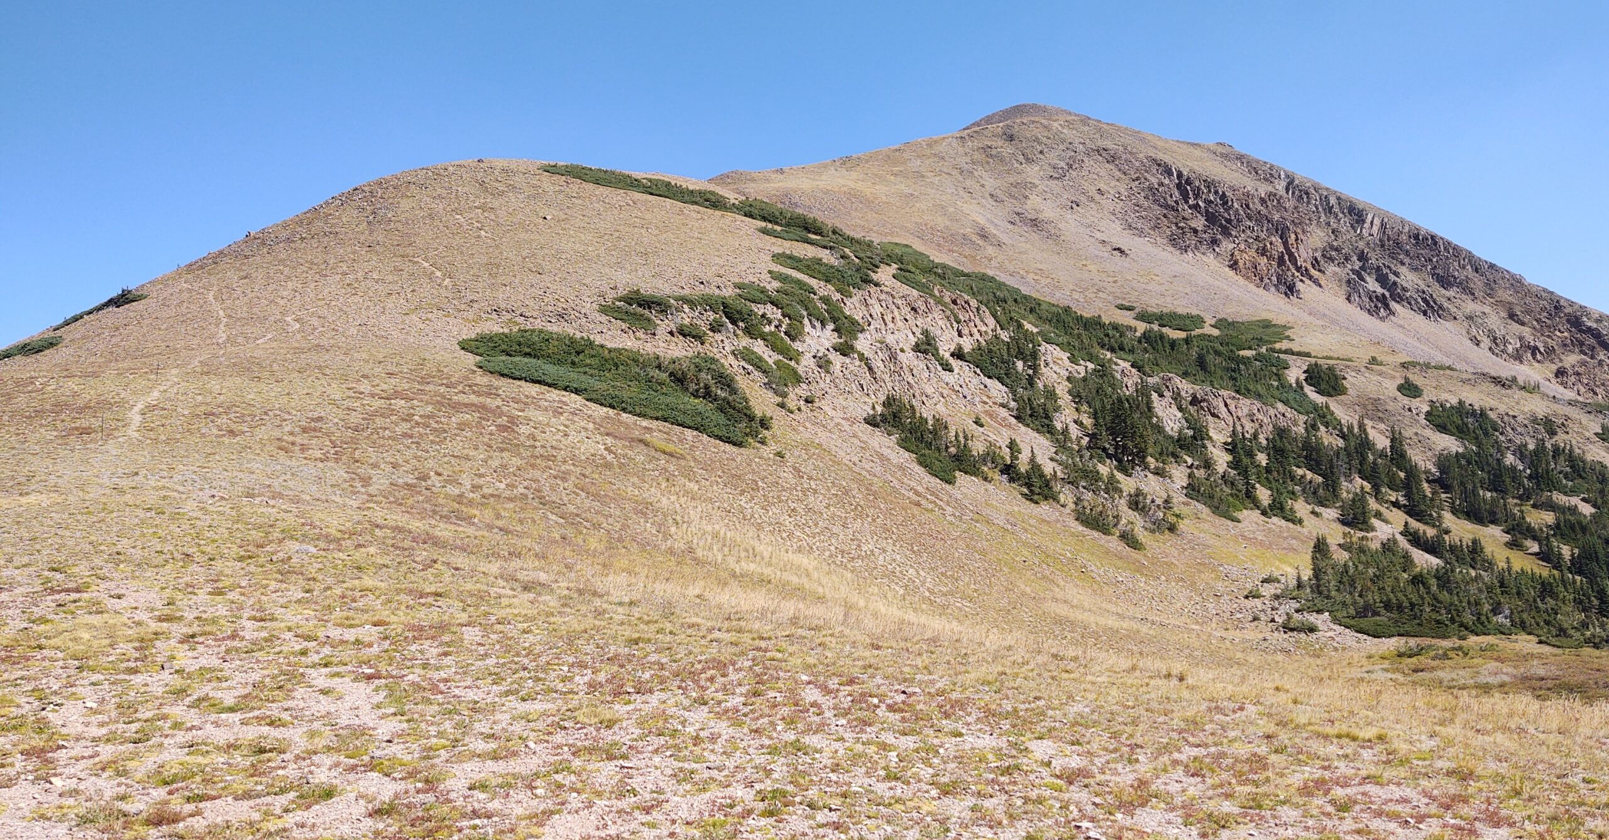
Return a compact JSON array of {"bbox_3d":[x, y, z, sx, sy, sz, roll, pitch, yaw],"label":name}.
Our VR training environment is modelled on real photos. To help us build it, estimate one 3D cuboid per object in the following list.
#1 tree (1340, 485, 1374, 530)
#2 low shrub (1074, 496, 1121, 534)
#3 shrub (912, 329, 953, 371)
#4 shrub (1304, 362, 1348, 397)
[{"bbox_3d":[57.292,9.180,130.000,3.587,4.547,3.408,0,0,24],"label":"tree"},{"bbox_3d":[24.504,7.993,105.000,3.896,3.162,3.702,0,0,13],"label":"low shrub"},{"bbox_3d":[13.281,-7.292,130.000,4.082,4.168,3.878,0,0,6],"label":"shrub"},{"bbox_3d":[72.654,-5.609,175.000,5.995,4.931,5.695,0,0,23],"label":"shrub"}]

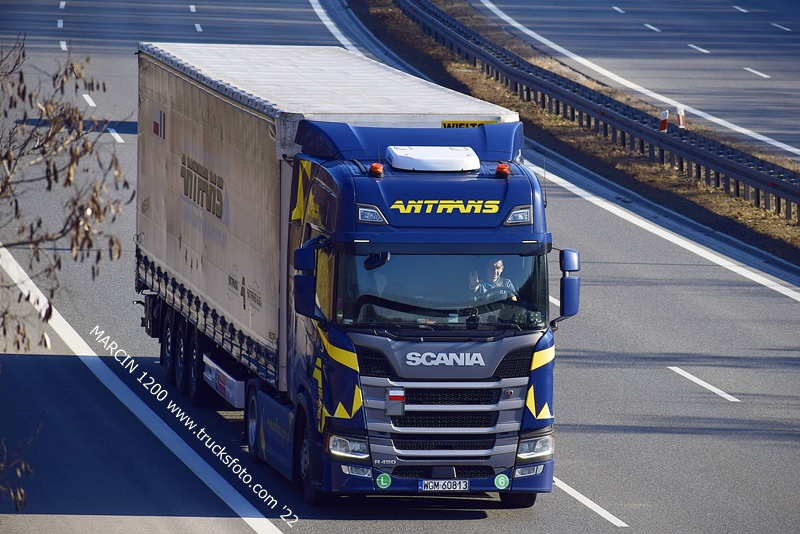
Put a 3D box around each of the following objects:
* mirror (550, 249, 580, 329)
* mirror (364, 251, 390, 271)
[{"bbox_3d":[1.700,0.220,52.817,0.270,0.800,0.190,-1,6,-15],"label":"mirror"},{"bbox_3d":[-0.228,-0.081,52.169,0.250,0.180,0.130,-11,8,1],"label":"mirror"}]

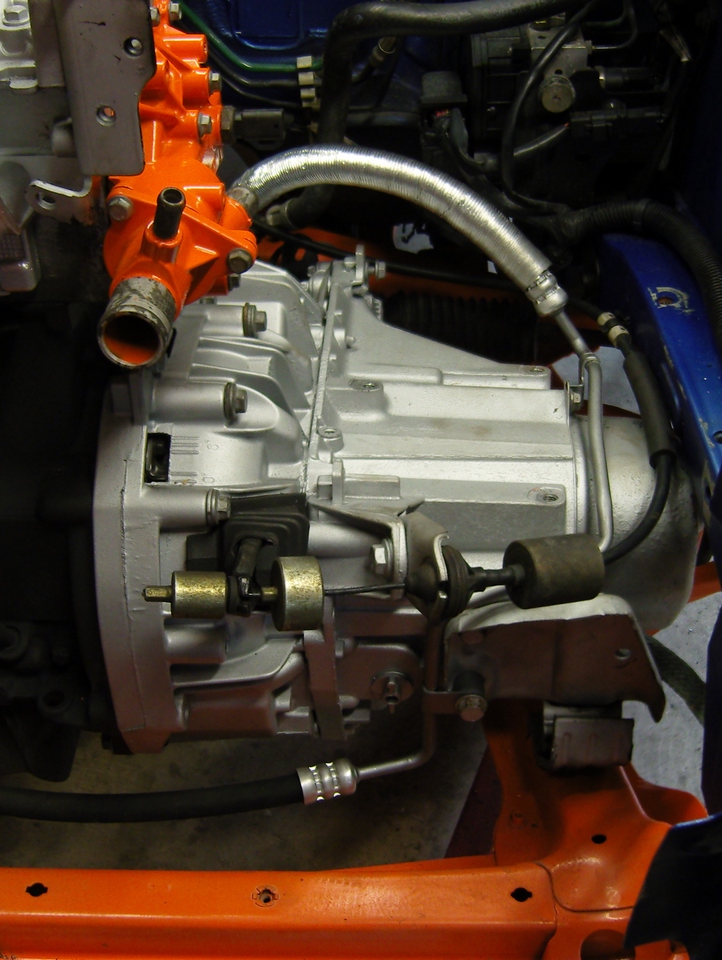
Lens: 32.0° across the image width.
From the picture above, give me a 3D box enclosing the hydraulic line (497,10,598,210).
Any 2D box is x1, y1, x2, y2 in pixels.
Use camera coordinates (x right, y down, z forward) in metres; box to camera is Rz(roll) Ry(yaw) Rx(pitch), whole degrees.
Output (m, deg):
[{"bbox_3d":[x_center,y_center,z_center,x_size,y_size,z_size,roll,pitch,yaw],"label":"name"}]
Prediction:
[{"bbox_3d":[0.167,-0.334,1.120,0.088,0.190,0.060,0,42,4],"label":"hydraulic line"}]

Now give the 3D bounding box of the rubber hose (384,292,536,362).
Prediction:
[{"bbox_3d":[0.083,-0.135,1.120,0.150,0.058,0.058,0,42,4],"label":"rubber hose"}]

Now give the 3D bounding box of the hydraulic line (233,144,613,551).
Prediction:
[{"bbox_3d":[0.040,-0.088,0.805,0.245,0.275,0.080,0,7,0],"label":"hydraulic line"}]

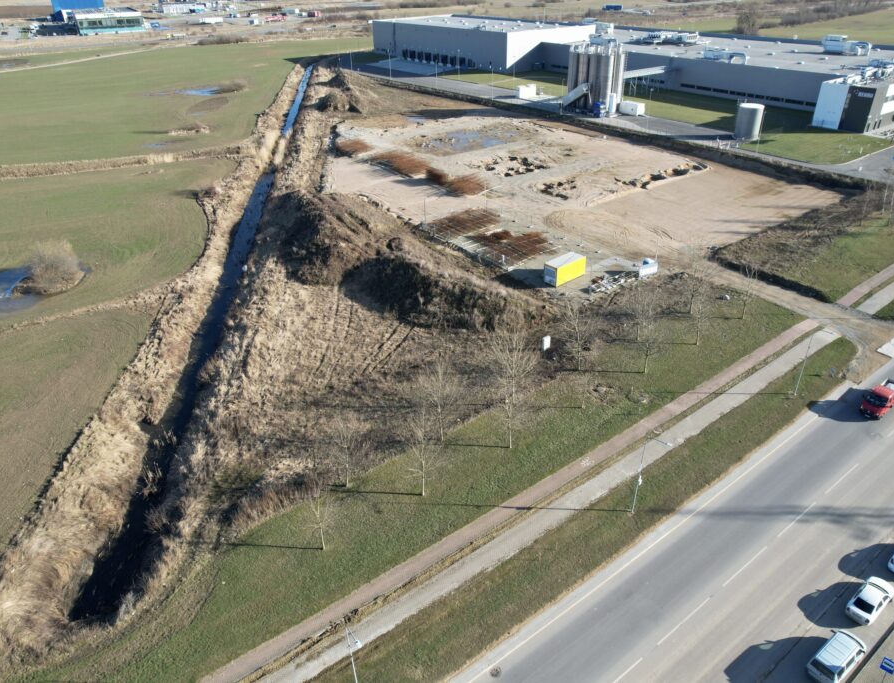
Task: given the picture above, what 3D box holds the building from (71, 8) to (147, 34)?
[{"bbox_3d":[-283.346,-266.681,521.888,47.520,13.365,64.350,-18,35,-24],"label":"building"}]

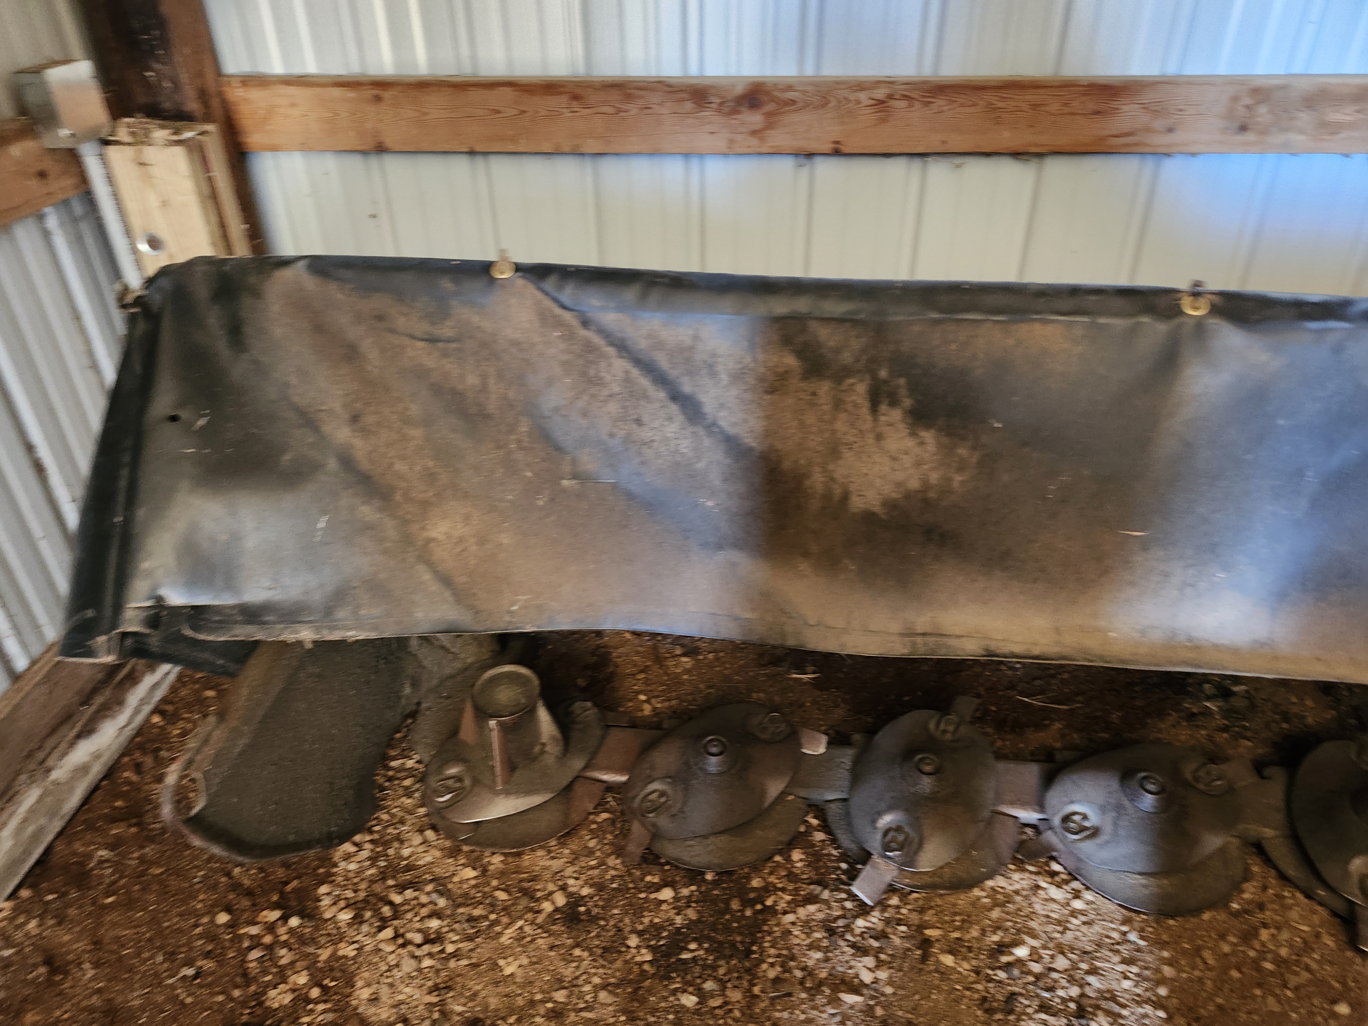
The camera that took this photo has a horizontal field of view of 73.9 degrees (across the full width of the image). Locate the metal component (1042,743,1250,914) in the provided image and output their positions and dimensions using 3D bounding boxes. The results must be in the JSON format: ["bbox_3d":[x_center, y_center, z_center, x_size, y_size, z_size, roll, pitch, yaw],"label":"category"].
[{"bbox_3d":[0.806,0.525,1.579,0.340,0.120,0.335,3,33,7],"label":"metal component"}]

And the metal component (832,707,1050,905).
[{"bbox_3d":[0.432,0.496,1.634,0.320,0.120,0.385,3,33,7],"label":"metal component"}]

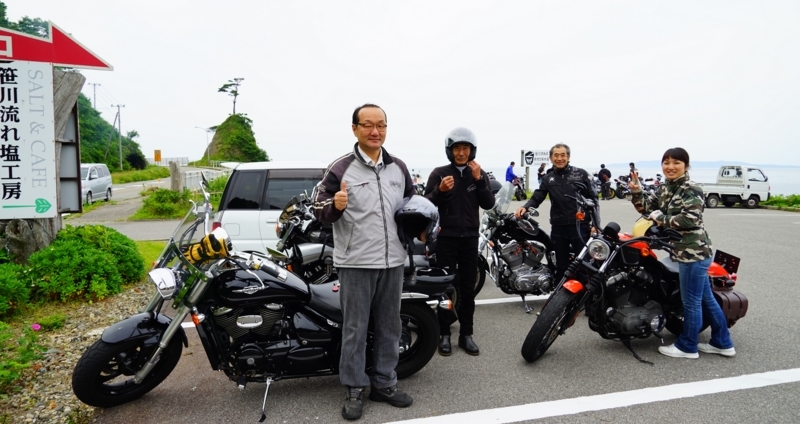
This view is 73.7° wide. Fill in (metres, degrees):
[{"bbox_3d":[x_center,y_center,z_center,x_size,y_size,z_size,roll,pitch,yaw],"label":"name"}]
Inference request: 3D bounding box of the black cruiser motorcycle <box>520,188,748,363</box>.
[{"bbox_3d":[1.700,0.461,4.122,2.200,1.200,0.800,-2,5,-23],"label":"black cruiser motorcycle"}]

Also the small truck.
[{"bbox_3d":[14.020,-1.085,23.089,3.280,1.770,1.420,-1,5,-8],"label":"small truck"}]

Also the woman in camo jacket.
[{"bbox_3d":[2.090,0.297,3.988,0.660,1.550,0.500,0,5,0],"label":"woman in camo jacket"}]

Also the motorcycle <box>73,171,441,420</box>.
[{"bbox_3d":[-0.750,0.471,3.220,2.300,1.310,0.820,-1,5,-14],"label":"motorcycle"}]

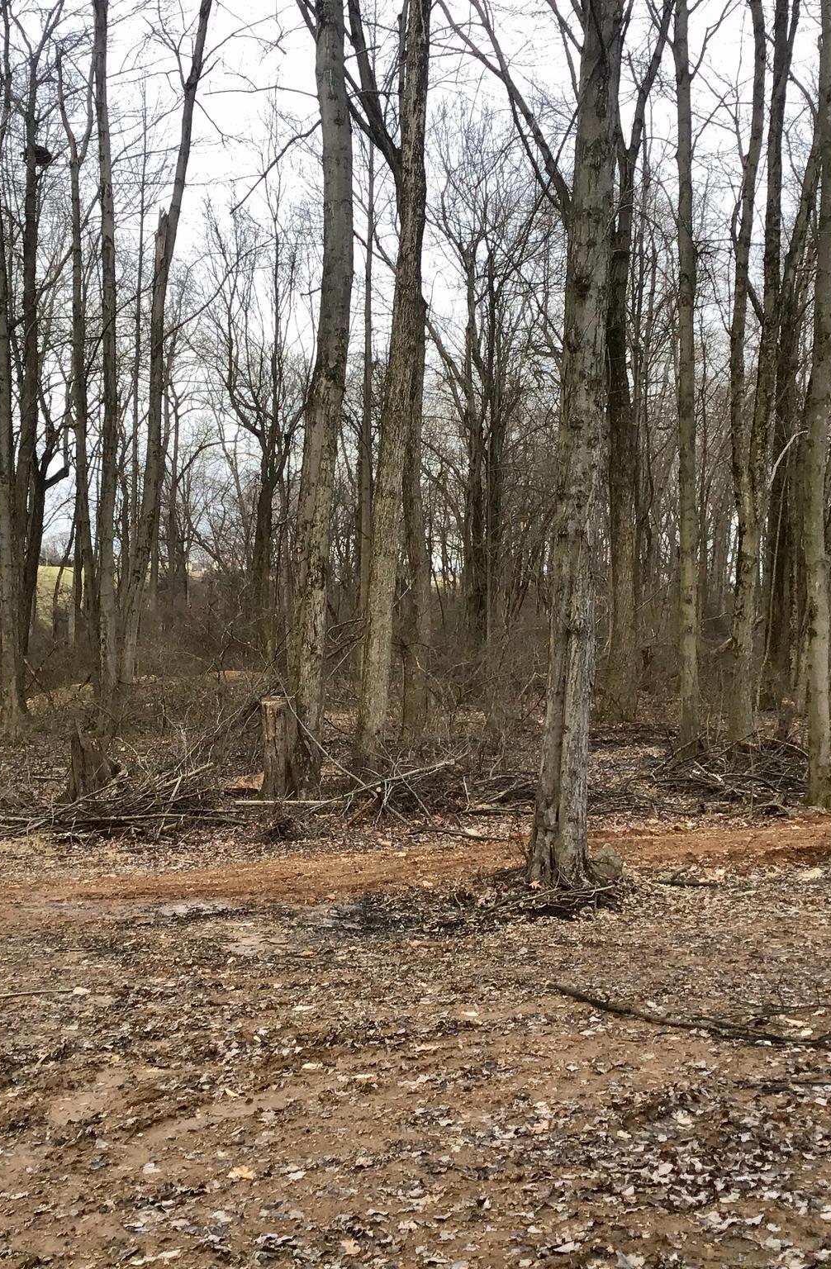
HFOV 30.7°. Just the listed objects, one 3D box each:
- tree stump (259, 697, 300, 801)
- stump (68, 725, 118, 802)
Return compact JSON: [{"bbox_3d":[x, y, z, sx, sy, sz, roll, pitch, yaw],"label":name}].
[{"bbox_3d":[-1.109,0.936,12.400,0.325,0.865,0.325,0,2,0],"label":"tree stump"},{"bbox_3d":[-2.645,1.055,12.400,0.411,0.649,0.411,0,2,0],"label":"stump"}]

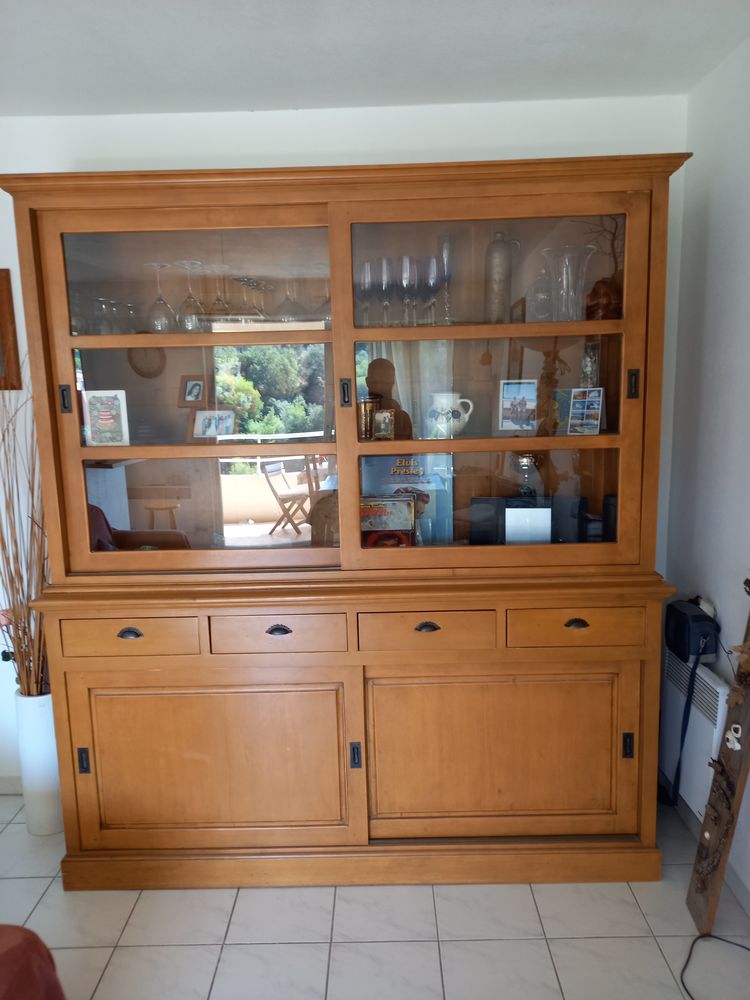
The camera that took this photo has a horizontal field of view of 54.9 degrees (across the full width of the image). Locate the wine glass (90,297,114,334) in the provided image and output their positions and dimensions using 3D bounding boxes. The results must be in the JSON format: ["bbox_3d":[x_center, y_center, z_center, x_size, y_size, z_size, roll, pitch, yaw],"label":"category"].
[{"bbox_3d":[-0.870,-0.590,2.309,0.077,0.122,0.077,-1,9,0],"label":"wine glass"}]

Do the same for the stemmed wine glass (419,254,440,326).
[{"bbox_3d":[0.171,-0.652,2.248,0.070,0.225,0.070,-1,9,0],"label":"stemmed wine glass"}]

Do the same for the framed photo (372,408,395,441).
[{"bbox_3d":[0.026,-0.232,2.247,0.067,0.099,0.026,-1,1,4],"label":"framed photo"}]

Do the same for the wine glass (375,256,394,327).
[{"bbox_3d":[0.031,-0.622,2.193,0.062,0.212,0.062,-1,8,1],"label":"wine glass"}]

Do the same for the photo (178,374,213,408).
[{"bbox_3d":[-0.578,-0.347,2.317,0.106,0.108,0.025,1,-5,16],"label":"photo"}]

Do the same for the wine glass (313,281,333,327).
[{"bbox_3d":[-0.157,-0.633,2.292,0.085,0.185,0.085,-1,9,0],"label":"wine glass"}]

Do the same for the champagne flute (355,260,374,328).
[{"bbox_3d":[-0.029,-0.633,2.272,0.063,0.215,0.063,-1,8,1],"label":"champagne flute"}]

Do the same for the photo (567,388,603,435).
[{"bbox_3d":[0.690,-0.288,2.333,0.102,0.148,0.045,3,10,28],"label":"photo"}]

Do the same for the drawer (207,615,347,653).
[{"bbox_3d":[-0.282,0.370,2.327,0.408,0.116,0.400,-1,8,1],"label":"drawer"}]

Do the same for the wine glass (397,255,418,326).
[{"bbox_3d":[0.101,-0.636,2.214,0.060,0.226,0.060,-1,9,1],"label":"wine glass"}]

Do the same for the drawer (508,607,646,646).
[{"bbox_3d":[0.596,0.348,2.316,0.408,0.116,0.400,-1,8,1],"label":"drawer"}]

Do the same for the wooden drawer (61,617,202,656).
[{"bbox_3d":[-0.724,0.380,2.333,0.408,0.116,0.400,-1,8,1],"label":"wooden drawer"}]

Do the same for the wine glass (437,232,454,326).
[{"bbox_3d":[0.221,-0.675,2.232,0.062,0.281,0.062,-1,9,1],"label":"wine glass"}]

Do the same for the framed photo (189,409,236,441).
[{"bbox_3d":[-0.530,-0.249,2.370,0.155,0.112,0.040,-2,9,-5],"label":"framed photo"}]

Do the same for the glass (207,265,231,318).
[{"bbox_3d":[-0.489,-0.622,2.265,0.082,0.207,0.082,-1,9,0],"label":"glass"}]

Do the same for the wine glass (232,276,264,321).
[{"bbox_3d":[-0.401,-0.625,2.273,0.092,0.160,0.092,-1,9,0],"label":"wine glass"}]

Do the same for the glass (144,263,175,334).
[{"bbox_3d":[-0.673,-0.635,2.272,0.097,0.222,0.097,-1,9,0],"label":"glass"}]

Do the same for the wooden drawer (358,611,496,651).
[{"bbox_3d":[0.158,0.360,2.322,0.408,0.116,0.400,-1,8,1],"label":"wooden drawer"}]

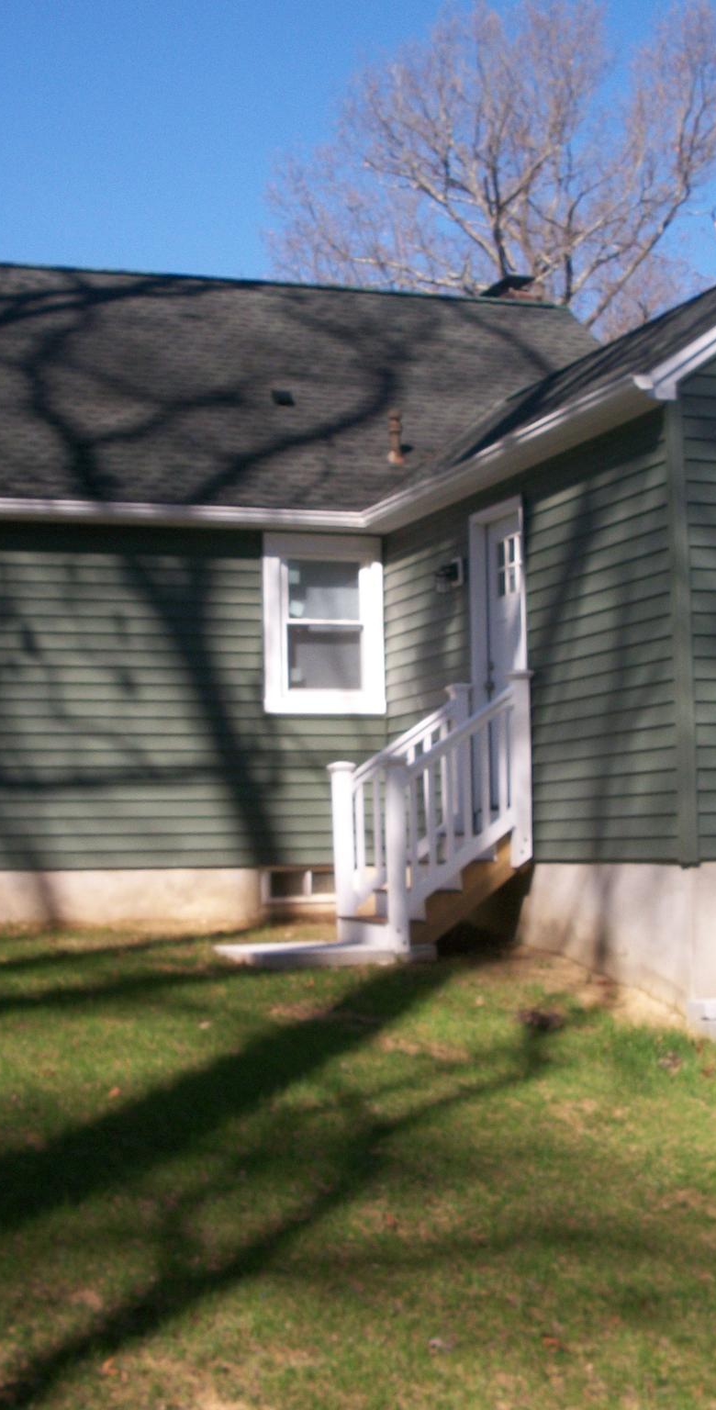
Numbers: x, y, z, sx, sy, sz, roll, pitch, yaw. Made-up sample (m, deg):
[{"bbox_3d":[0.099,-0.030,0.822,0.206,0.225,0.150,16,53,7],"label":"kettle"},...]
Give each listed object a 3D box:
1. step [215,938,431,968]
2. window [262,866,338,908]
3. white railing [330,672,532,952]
[{"bbox_3d":[-0.256,1.661,12.681,1.178,0.093,1.318,0,-5,-20],"label":"step"},{"bbox_3d":[-0.366,1.427,14.927,0.809,0.360,0.100,0,-5,-20],"label":"window"},{"bbox_3d":[0.492,0.726,12.921,1.019,1.828,1.159,0,-5,-20],"label":"white railing"}]

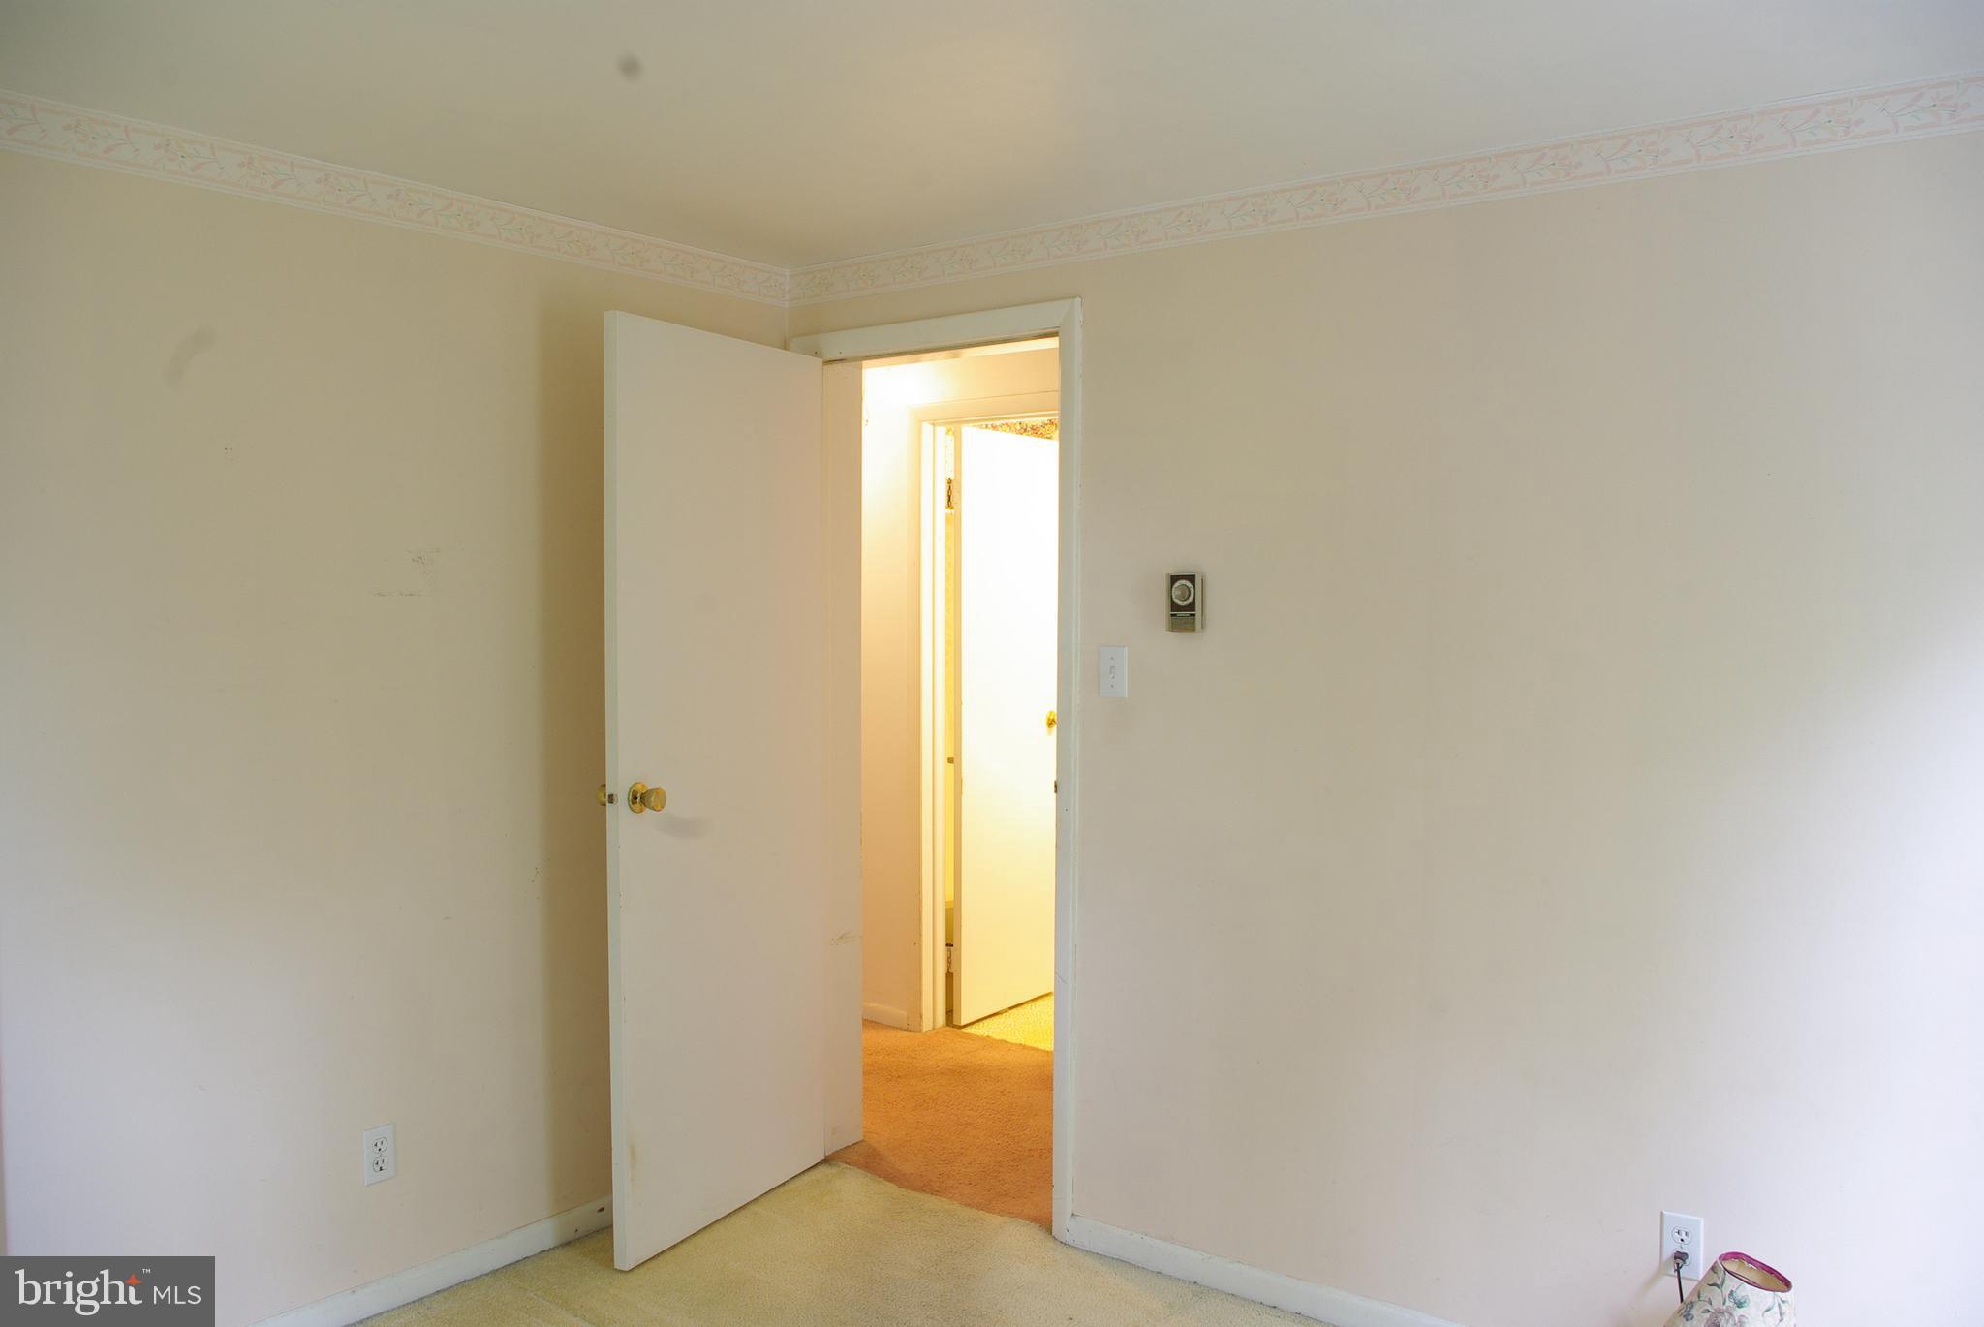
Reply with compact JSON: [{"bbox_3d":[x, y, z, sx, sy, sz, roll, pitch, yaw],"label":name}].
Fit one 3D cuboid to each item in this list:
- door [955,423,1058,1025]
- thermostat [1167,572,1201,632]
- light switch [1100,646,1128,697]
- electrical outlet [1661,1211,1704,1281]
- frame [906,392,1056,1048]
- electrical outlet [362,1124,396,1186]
[{"bbox_3d":[0.074,0.209,5.245,0.036,2.020,0.610,2,3,39],"label":"door"},{"bbox_3d":[0.398,-0.125,3.073,0.073,0.119,0.033,2,3,37],"label":"thermostat"},{"bbox_3d":[0.261,0.019,3.196,0.070,0.114,0.014,2,3,37],"label":"light switch"},{"bbox_3d":[1.205,1.020,2.601,0.071,0.114,0.009,2,3,37],"label":"electrical outlet"},{"bbox_3d":[0.055,0.201,4.789,0.750,2.090,0.130,2,3,37],"label":"frame"},{"bbox_3d":[-1.235,0.991,3.002,0.009,0.114,0.071,2,3,37],"label":"electrical outlet"}]

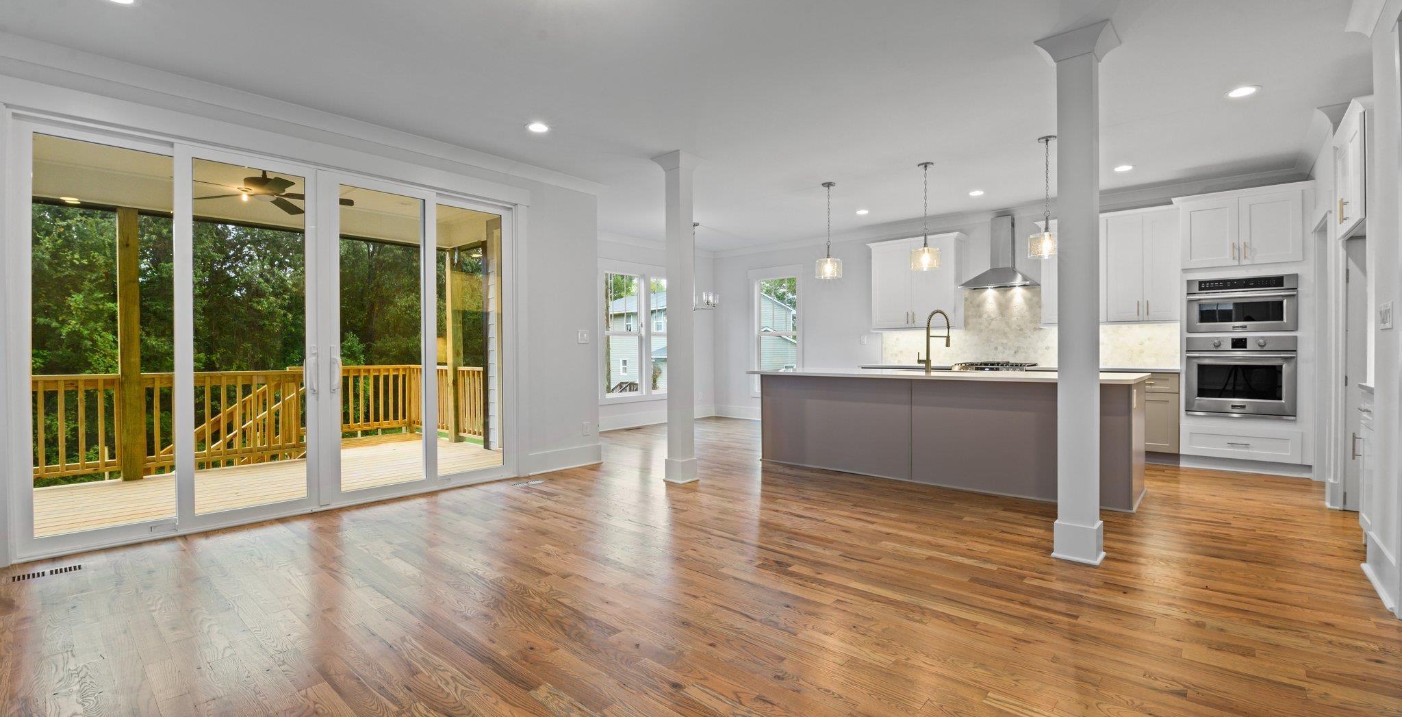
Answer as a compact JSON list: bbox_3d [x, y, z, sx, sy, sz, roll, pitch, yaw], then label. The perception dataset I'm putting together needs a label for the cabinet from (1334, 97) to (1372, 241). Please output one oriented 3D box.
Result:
[{"bbox_3d":[4.310,-1.151,3.512,0.620,0.690,0.840,0,1,40],"label":"cabinet"}]

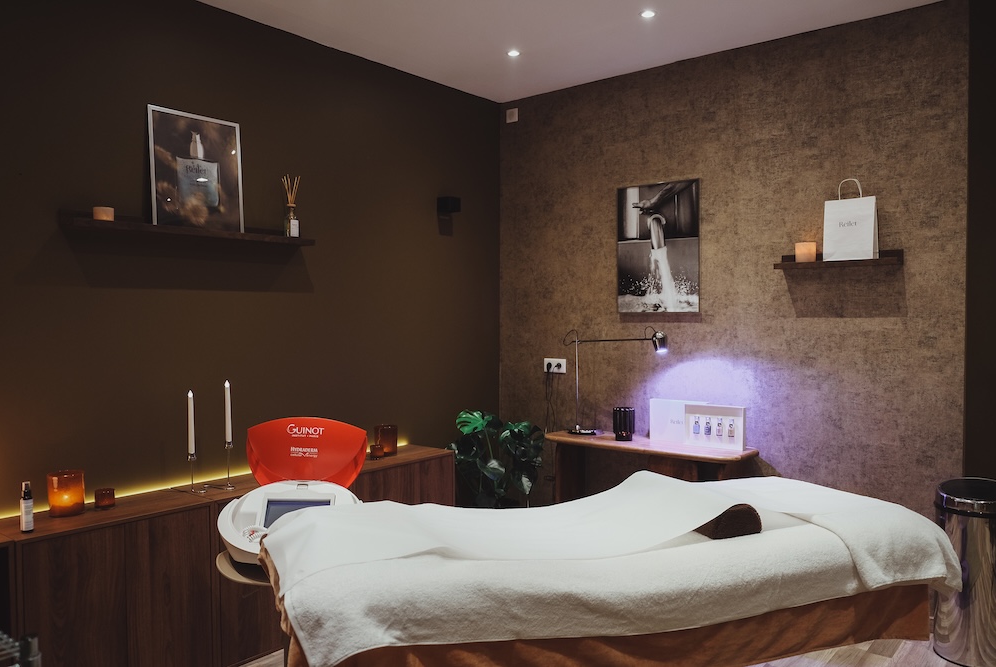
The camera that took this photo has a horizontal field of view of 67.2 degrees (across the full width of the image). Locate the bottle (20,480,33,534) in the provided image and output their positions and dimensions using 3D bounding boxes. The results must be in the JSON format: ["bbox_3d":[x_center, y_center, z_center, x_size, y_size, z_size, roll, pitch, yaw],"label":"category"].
[{"bbox_3d":[-1.513,0.556,2.408,0.040,0.160,0.040,1,2,40],"label":"bottle"}]

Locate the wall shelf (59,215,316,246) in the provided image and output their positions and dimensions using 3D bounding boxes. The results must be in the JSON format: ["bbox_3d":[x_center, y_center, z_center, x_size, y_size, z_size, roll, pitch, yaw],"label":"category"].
[{"bbox_3d":[-1.250,-0.436,3.170,0.124,0.071,1.064,1,2,40],"label":"wall shelf"}]

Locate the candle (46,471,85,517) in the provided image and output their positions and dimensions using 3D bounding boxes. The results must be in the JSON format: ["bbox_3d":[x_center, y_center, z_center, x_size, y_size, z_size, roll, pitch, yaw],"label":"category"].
[{"bbox_3d":[-1.512,0.560,2.629,0.113,0.139,0.113,1,2,40],"label":"candle"}]

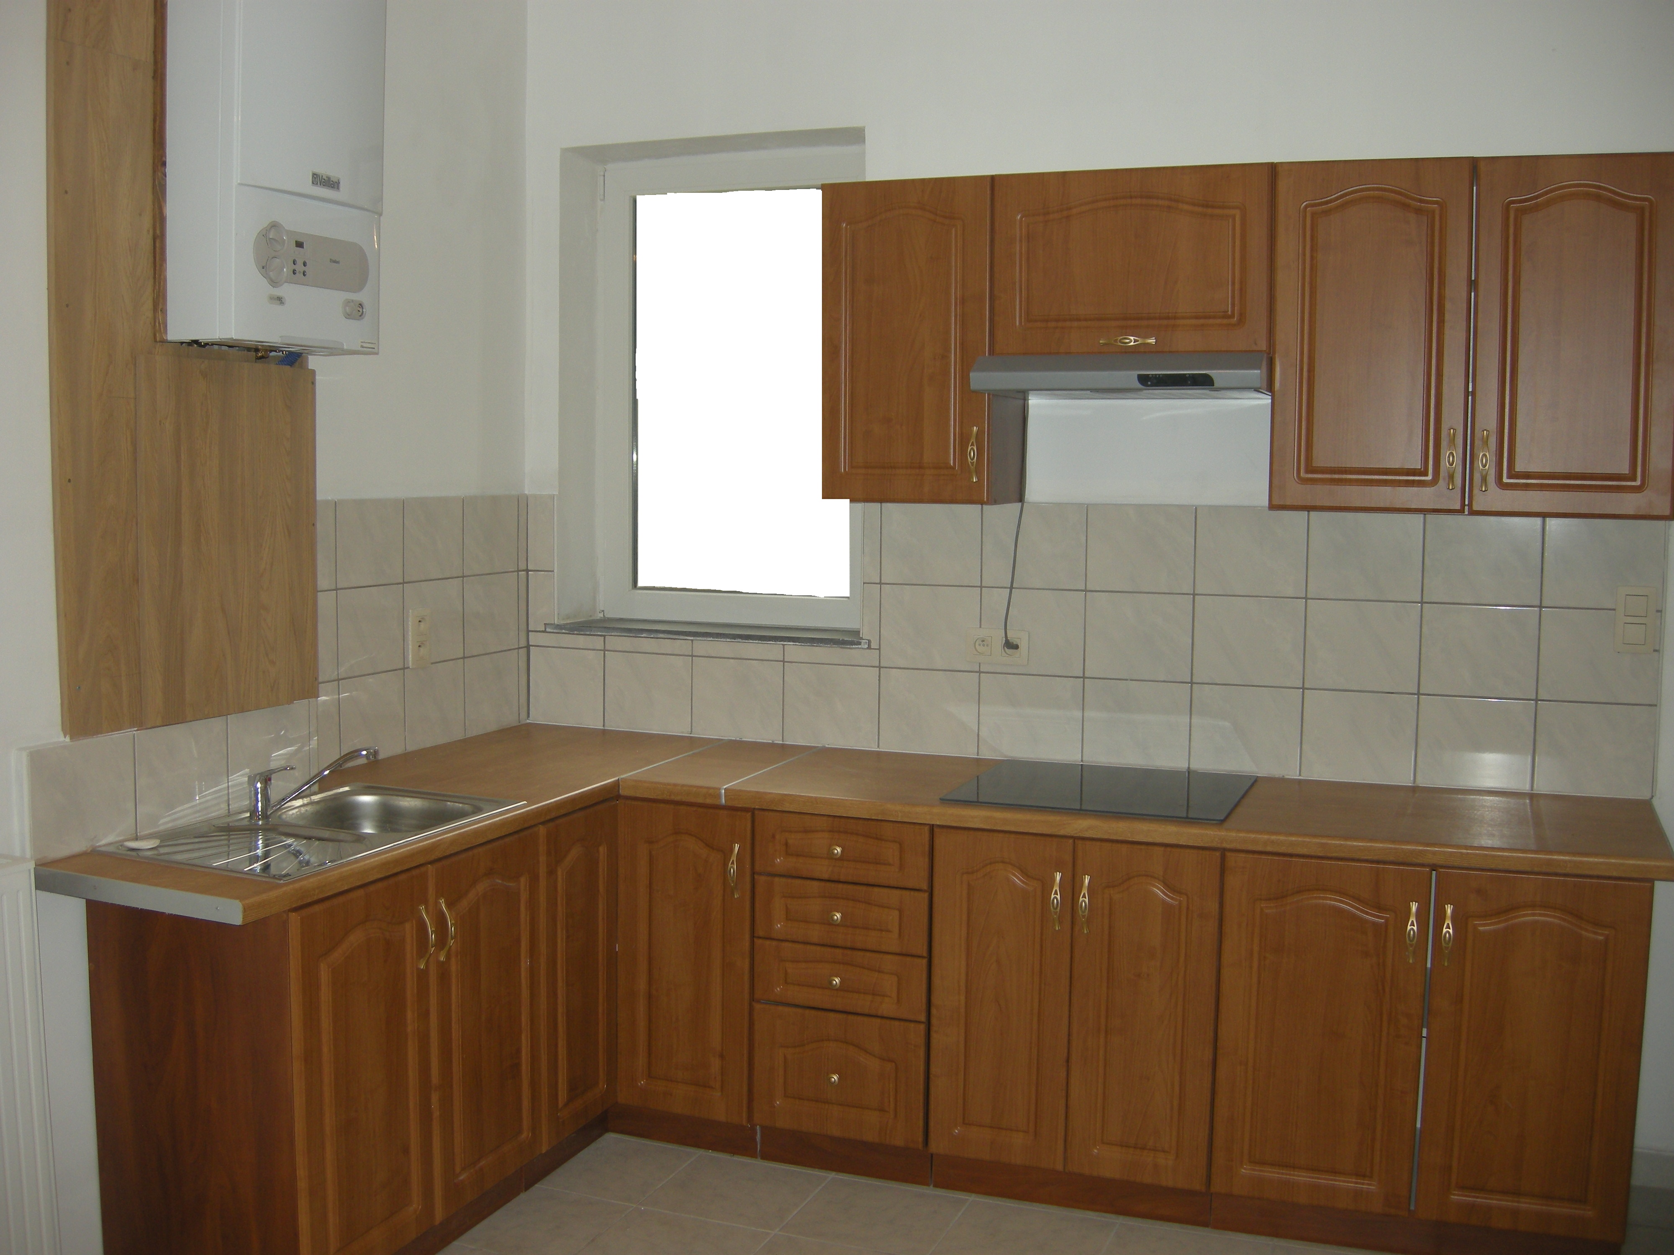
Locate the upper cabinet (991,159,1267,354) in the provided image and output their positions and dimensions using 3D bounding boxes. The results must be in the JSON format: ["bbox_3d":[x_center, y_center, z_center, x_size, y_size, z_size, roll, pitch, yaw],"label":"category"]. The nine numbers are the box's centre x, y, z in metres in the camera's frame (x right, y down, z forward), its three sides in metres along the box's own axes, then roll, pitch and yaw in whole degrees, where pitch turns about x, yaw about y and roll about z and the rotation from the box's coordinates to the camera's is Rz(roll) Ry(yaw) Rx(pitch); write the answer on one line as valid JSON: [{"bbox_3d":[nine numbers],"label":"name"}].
[{"bbox_3d":[0.667,-0.778,3.682,0.600,0.391,0.305,2,5,21],"label":"upper cabinet"}]

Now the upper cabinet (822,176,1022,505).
[{"bbox_3d":[0.205,-0.642,3.871,0.397,0.715,0.305,2,5,21],"label":"upper cabinet"}]

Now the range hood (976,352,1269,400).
[{"bbox_3d":[0.638,-0.537,3.623,0.595,0.087,0.475,2,5,21],"label":"range hood"}]

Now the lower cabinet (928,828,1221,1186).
[{"bbox_3d":[0.569,0.758,3.704,0.605,0.711,0.532,2,5,21],"label":"lower cabinet"}]

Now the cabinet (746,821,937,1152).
[{"bbox_3d":[0.099,0.740,3.882,0.408,0.711,0.532,2,5,21],"label":"cabinet"}]

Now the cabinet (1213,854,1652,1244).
[{"bbox_3d":[1.208,0.775,3.456,0.810,0.711,0.532,2,5,21],"label":"cabinet"}]

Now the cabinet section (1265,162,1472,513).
[{"bbox_3d":[1.138,-0.603,3.580,0.397,0.712,0.301,3,6,21],"label":"cabinet section"}]

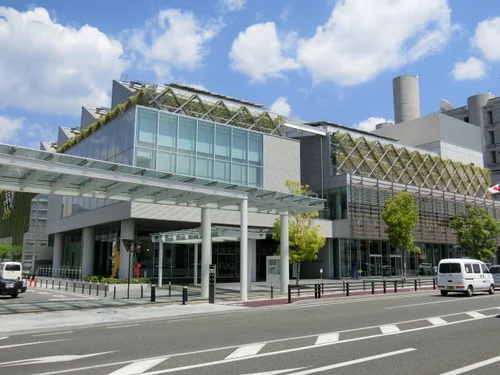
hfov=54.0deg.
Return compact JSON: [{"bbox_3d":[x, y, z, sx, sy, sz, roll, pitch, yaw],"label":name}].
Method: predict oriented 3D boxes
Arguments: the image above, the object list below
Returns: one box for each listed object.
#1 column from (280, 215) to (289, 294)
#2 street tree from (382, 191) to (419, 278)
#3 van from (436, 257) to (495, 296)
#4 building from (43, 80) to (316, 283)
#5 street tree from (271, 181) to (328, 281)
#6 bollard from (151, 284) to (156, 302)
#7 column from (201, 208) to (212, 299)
[{"bbox_3d":[1.849,3.516,26.278,0.420,4.150,0.420,0,-9,0],"label":"column"},{"bbox_3d":[14.971,4.634,48.424,3.800,8.580,3.800,8,-12,-42],"label":"street tree"},{"bbox_3d":[11.208,4.614,25.380,3.400,1.880,1.500,8,-11,-41],"label":"van"},{"bbox_3d":[-7.689,0.759,46.026,17.000,15.500,20.000,7,-11,-38],"label":"building"},{"bbox_3d":[3.498,3.230,35.259,3.900,7.420,3.900,0,-9,0],"label":"street tree"},{"bbox_3d":[-3.957,4.329,20.171,0.170,0.690,0.170,0,-9,0],"label":"bollard"},{"bbox_3d":[-1.993,2.974,22.746,0.440,4.150,0.440,0,-9,0],"label":"column"}]

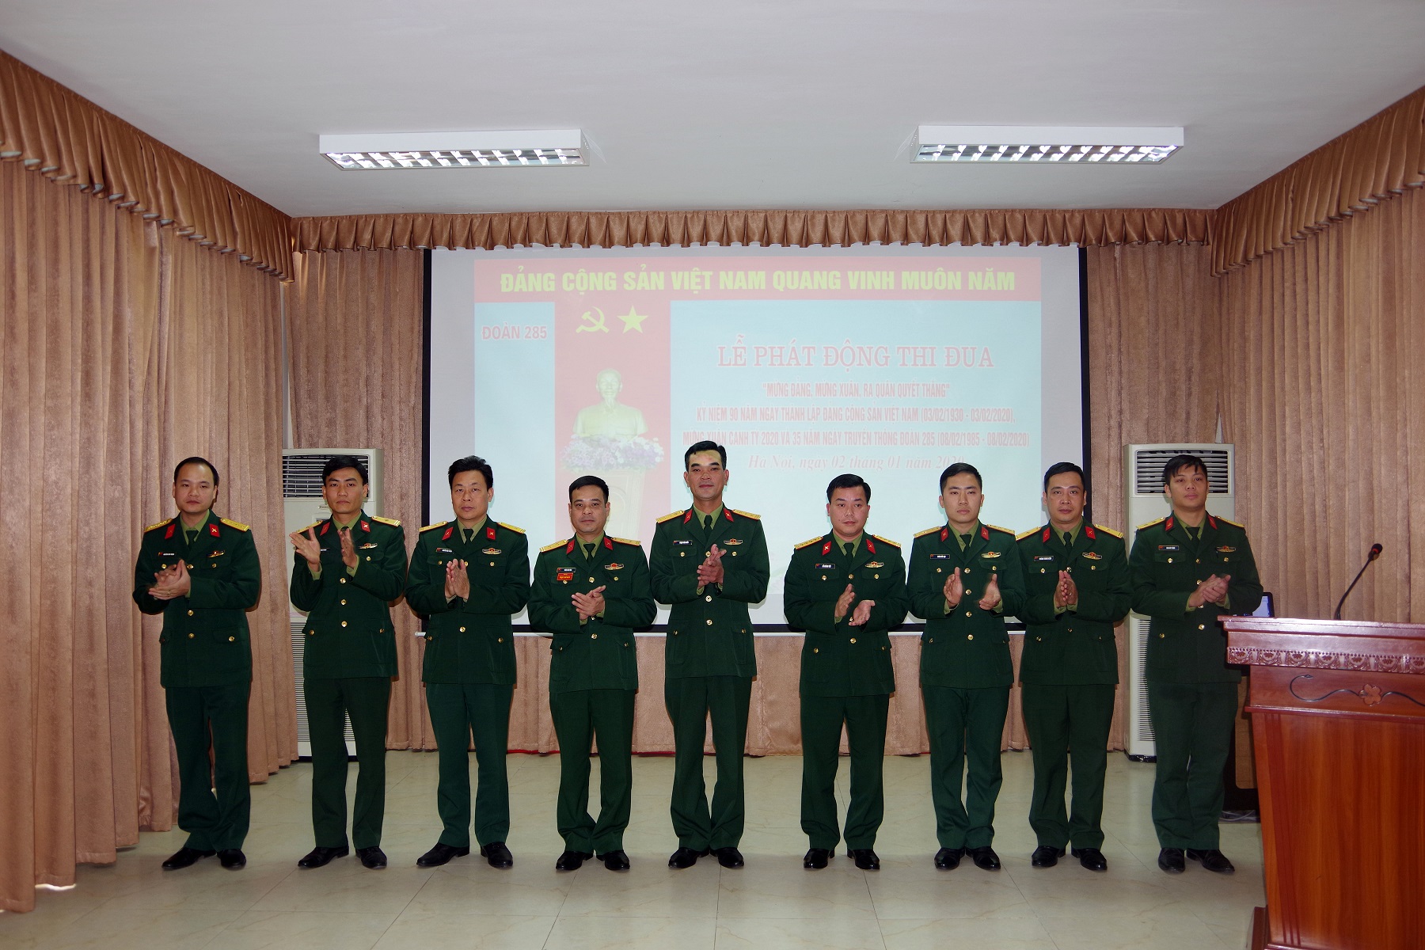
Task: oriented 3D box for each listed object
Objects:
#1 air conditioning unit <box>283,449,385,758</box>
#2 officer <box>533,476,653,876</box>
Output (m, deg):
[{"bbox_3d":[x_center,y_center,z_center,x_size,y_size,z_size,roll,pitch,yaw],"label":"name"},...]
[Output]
[{"bbox_3d":[-2.295,0.772,7.454,0.616,1.845,0.330,0,-1,-2],"label":"air conditioning unit"},{"bbox_3d":[-0.513,0.832,5.215,0.540,1.655,0.440,0,0,1],"label":"officer"}]

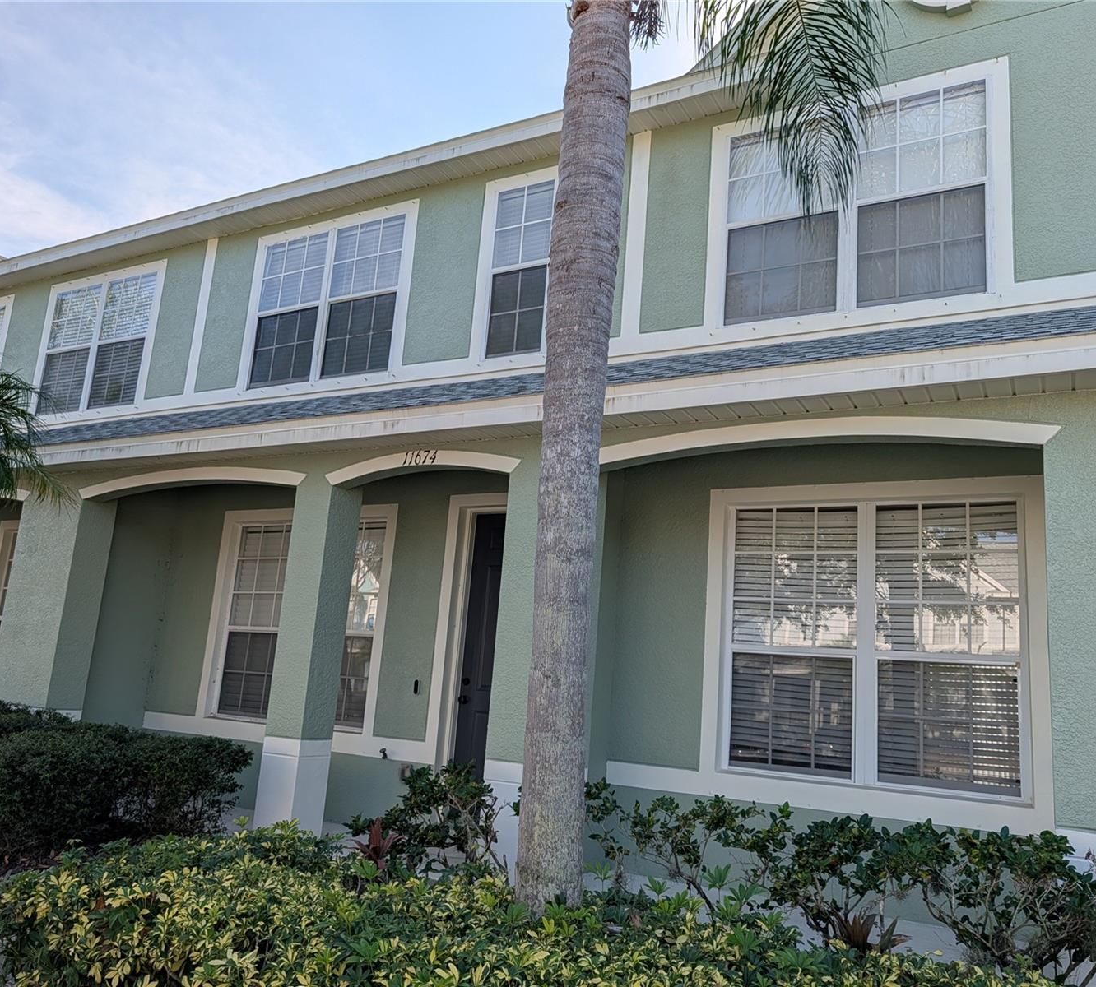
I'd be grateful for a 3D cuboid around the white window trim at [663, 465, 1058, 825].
[{"bbox_3d":[1.969,0.955,5.810,2.187,2.088,0.100,-3,-15,29],"label":"white window trim"}]

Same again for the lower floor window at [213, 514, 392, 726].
[{"bbox_3d":[-2.241,1.142,8.168,1.840,1.799,0.110,-3,-15,29],"label":"lower floor window"}]

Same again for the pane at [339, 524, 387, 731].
[{"bbox_3d":[-1.839,1.136,8.028,0.860,1.729,0.060,-3,-15,29],"label":"pane"}]

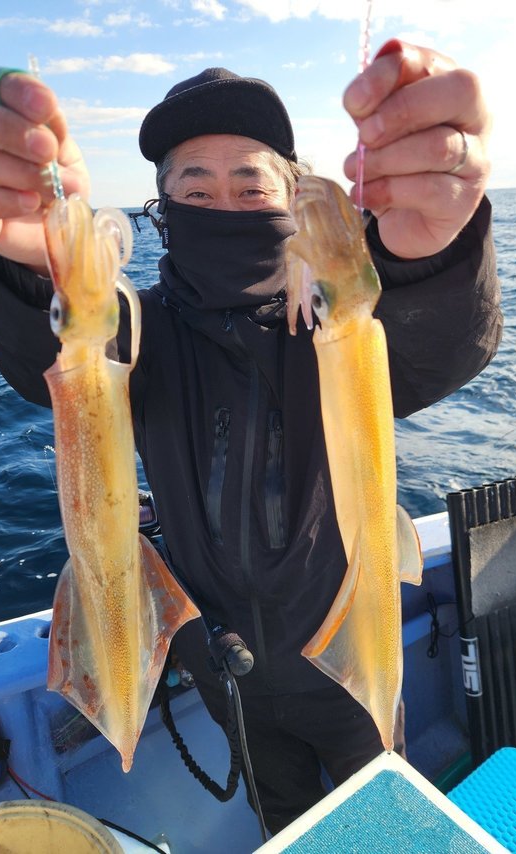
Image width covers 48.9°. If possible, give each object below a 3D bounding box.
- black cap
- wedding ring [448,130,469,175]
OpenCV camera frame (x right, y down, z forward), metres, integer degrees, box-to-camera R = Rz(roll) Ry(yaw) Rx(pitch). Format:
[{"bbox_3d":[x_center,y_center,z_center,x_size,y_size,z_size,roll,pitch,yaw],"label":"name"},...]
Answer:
[{"bbox_3d":[-0.047,-0.397,0.725,0.175,0.130,0.255,-2,2,2],"label":"black cap"},{"bbox_3d":[0.096,-0.135,0.278,0.004,0.021,0.021,-12,18,-19],"label":"wedding ring"}]

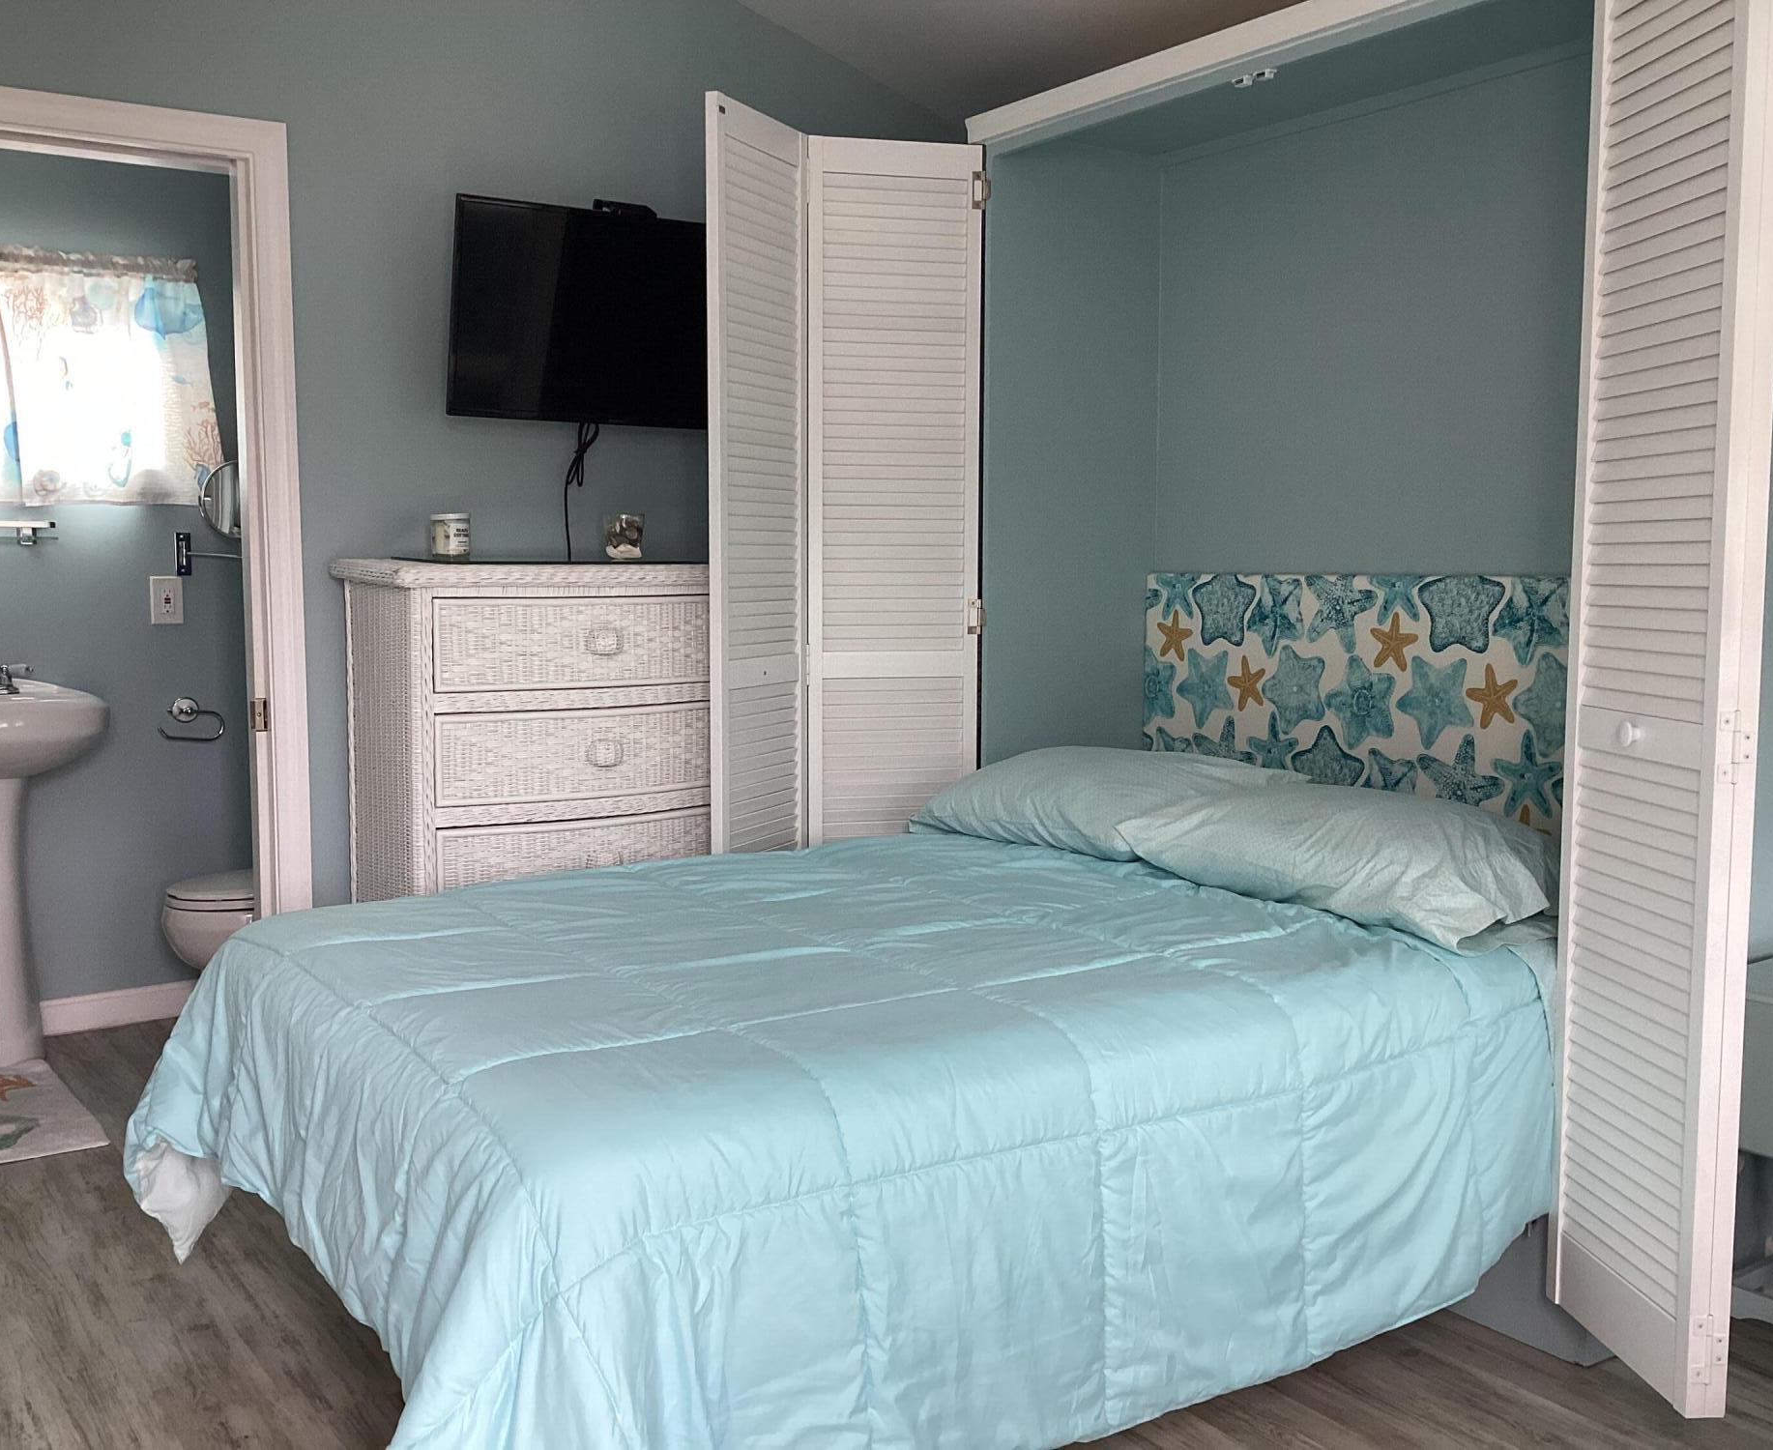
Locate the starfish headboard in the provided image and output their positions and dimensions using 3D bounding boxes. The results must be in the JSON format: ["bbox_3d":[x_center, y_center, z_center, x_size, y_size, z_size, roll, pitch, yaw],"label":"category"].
[{"bbox_3d":[0.995,-0.014,3.493,0.050,0.575,1.400,-4,6,-34],"label":"starfish headboard"}]

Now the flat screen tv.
[{"bbox_3d":[-0.560,-0.847,3.628,0.730,0.430,0.070,-2,17,-31],"label":"flat screen tv"}]

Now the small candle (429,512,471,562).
[{"bbox_3d":[-0.869,-0.369,3.436,0.077,0.097,0.077,-4,6,-34],"label":"small candle"}]

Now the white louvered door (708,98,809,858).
[{"bbox_3d":[-0.269,-0.261,3.635,0.028,1.990,0.372,2,6,23],"label":"white louvered door"}]

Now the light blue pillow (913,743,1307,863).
[{"bbox_3d":[0.487,0.145,3.640,0.520,0.200,0.740,-4,6,-34],"label":"light blue pillow"}]

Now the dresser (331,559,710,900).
[{"bbox_3d":[-0.685,0.288,3.615,0.800,1.243,0.480,-4,6,-34],"label":"dresser"}]

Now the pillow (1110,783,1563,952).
[{"bbox_3d":[0.865,0.202,3.083,0.520,0.200,0.780,-4,7,-39],"label":"pillow"}]

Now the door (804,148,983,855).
[{"bbox_3d":[0.019,-0.283,3.875,0.372,1.990,0.028,-1,5,-10],"label":"door"}]

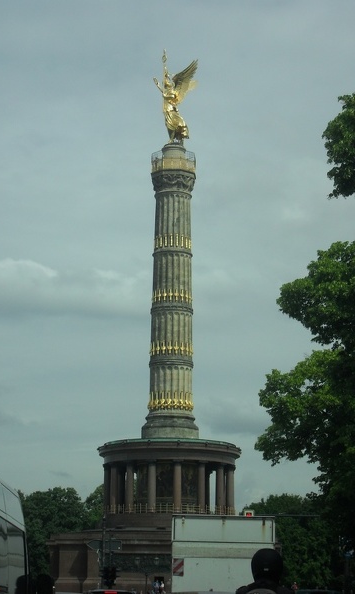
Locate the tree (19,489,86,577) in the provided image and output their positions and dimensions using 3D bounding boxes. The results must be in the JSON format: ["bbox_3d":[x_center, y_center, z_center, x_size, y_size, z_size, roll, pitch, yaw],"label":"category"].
[{"bbox_3d":[-23.489,47.116,258.891,14.500,22.600,14.000,1,-13,0],"label":"tree"}]

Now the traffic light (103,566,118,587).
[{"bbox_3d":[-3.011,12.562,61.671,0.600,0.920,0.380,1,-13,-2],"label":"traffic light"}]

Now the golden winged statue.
[{"bbox_3d":[-0.241,-24.184,165.674,5.400,12.000,6.500,2,-13,-7],"label":"golden winged statue"}]

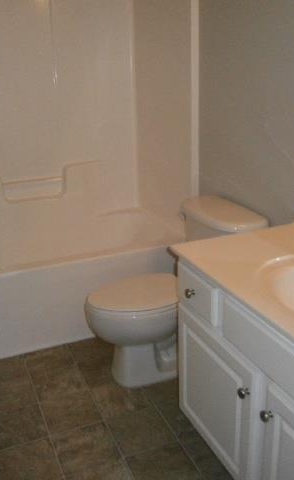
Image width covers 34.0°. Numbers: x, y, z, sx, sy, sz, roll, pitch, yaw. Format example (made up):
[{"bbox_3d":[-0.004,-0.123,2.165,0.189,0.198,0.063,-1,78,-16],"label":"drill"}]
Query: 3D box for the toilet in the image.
[{"bbox_3d":[0.091,0.251,2.337,0.765,0.755,0.485,-9,20,-21],"label":"toilet"}]

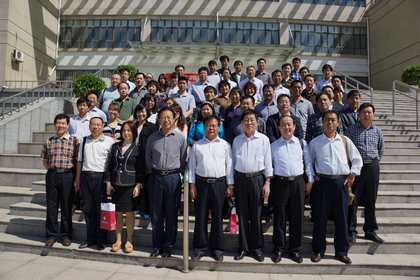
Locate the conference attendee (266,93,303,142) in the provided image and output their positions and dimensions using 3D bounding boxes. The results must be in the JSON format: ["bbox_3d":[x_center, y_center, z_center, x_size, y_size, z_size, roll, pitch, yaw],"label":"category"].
[{"bbox_3d":[1.040,0.241,4.355,0.500,1.730,0.290,0,-1,7],"label":"conference attendee"}]

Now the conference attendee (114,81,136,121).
[{"bbox_3d":[-1.613,-0.227,5.900,0.490,1.700,0.300,1,0,-6],"label":"conference attendee"}]

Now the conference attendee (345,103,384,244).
[{"bbox_3d":[1.920,0.400,3.950,0.480,1.710,0.300,0,0,10],"label":"conference attendee"}]

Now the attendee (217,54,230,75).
[{"bbox_3d":[0.385,-1.315,8.200,0.470,1.770,0.290,0,0,0],"label":"attendee"}]

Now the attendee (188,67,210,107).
[{"bbox_3d":[-0.145,-0.723,6.900,0.490,1.730,0.290,1,0,-2],"label":"attendee"}]

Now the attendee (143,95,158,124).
[{"bbox_3d":[-0.979,0.082,5.136,0.440,1.620,0.270,1,-1,-7],"label":"attendee"}]

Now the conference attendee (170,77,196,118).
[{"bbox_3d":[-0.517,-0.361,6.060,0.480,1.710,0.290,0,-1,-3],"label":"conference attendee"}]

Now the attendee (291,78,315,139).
[{"bbox_3d":[1.432,-0.076,5.050,0.500,1.740,0.300,1,0,12],"label":"attendee"}]

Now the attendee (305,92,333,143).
[{"bbox_3d":[1.557,0.221,4.365,0.490,1.750,0.290,0,-1,9],"label":"attendee"}]

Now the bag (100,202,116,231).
[{"bbox_3d":[-1.250,0.944,3.870,0.190,0.330,0.085,0,-1,25],"label":"bag"}]

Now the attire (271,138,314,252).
[{"bbox_3d":[0.948,0.646,3.665,0.500,1.374,0.280,0,-1,11],"label":"attire"}]

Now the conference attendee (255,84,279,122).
[{"bbox_3d":[0.972,-0.070,5.250,0.490,1.710,0.290,1,0,3],"label":"conference attendee"}]

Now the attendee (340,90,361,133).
[{"bbox_3d":[2.130,0.133,4.650,0.480,1.710,0.300,0,0,10],"label":"attendee"}]

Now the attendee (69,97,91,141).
[{"bbox_3d":[-2.016,0.192,4.947,0.470,1.700,0.290,1,-1,-11],"label":"attendee"}]

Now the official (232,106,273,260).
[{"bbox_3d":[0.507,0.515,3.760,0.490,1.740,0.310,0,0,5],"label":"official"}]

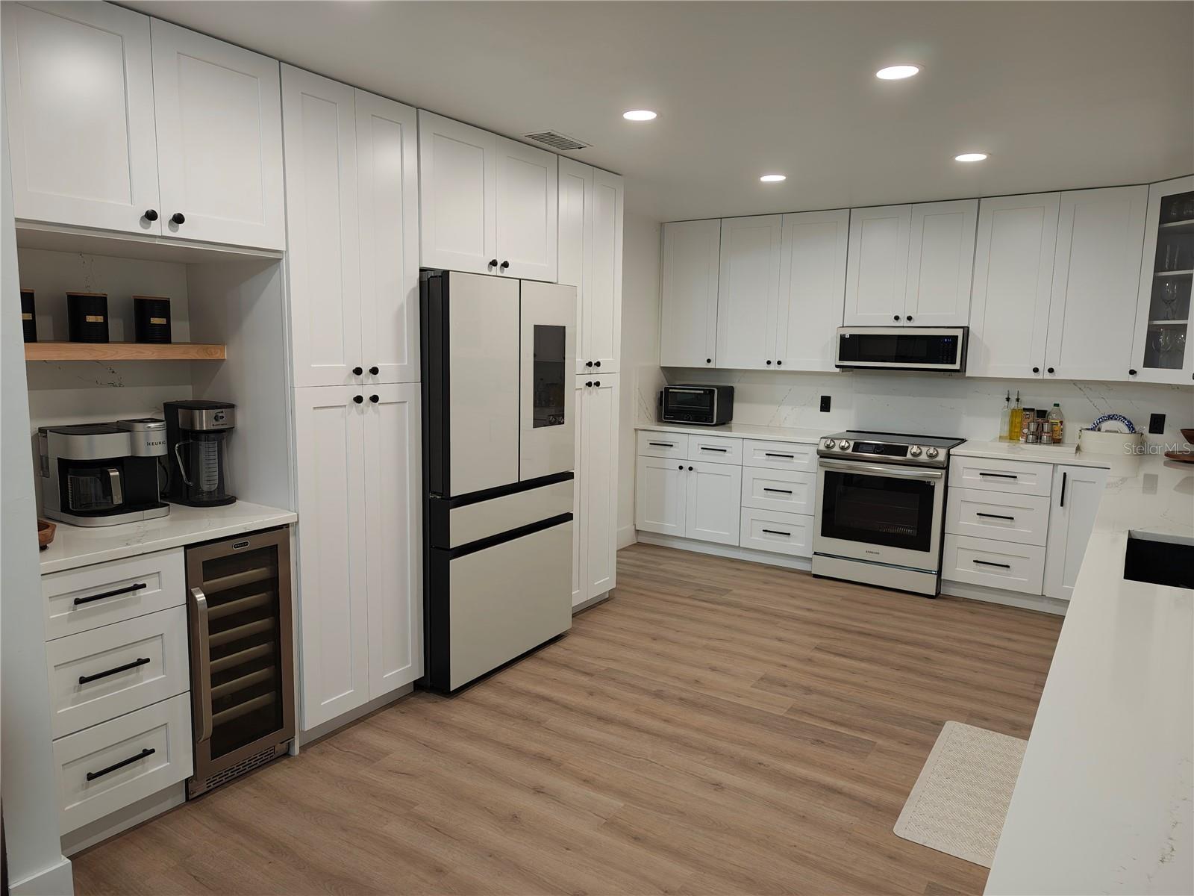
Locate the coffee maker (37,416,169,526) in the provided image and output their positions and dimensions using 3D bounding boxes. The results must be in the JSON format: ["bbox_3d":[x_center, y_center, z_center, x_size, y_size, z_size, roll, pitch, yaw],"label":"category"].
[{"bbox_3d":[-1.638,0.074,2.750,0.265,0.320,0.312,6,9,33],"label":"coffee maker"}]

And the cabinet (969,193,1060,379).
[{"bbox_3d":[2.582,-0.977,5.116,0.429,1.075,0.328,6,9,33],"label":"cabinet"}]

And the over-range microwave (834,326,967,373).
[{"bbox_3d":[2.004,-0.646,5.376,0.760,0.275,0.460,6,9,33],"label":"over-range microwave"}]

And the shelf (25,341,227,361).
[{"bbox_3d":[-1.700,-0.320,2.751,0.224,0.051,0.865,6,9,33],"label":"shelf"}]

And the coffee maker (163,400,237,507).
[{"bbox_3d":[-1.453,0.019,3.019,0.235,0.367,0.172,6,9,33],"label":"coffee maker"}]

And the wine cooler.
[{"bbox_3d":[-1.400,0.703,2.934,0.595,0.868,0.383,6,9,33],"label":"wine cooler"}]

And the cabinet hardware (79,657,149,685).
[{"bbox_3d":[-1.401,0.639,2.402,0.036,0.014,0.199,6,9,33],"label":"cabinet hardware"}]

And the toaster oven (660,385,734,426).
[{"bbox_3d":[0.793,-0.328,6.404,0.430,0.298,0.360,5,8,29],"label":"toaster oven"}]

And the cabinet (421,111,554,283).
[{"bbox_3d":[-0.695,-1.083,3.785,0.607,0.605,0.922,6,9,33],"label":"cabinet"}]

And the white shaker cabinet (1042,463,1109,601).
[{"bbox_3d":[2.890,0.481,4.942,0.295,0.810,0.615,6,9,33],"label":"white shaker cabinet"}]

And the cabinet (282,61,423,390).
[{"bbox_3d":[-1.120,-0.783,3.171,0.607,1.054,0.607,6,9,33],"label":"cabinet"}]

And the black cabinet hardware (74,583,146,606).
[{"bbox_3d":[-1.403,0.417,2.383,0.036,0.014,0.201,6,9,33],"label":"black cabinet hardware"}]

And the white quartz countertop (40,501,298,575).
[{"bbox_3d":[-1.543,0.270,2.721,0.615,0.032,0.883,6,9,33],"label":"white quartz countertop"}]

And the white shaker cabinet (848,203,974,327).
[{"bbox_3d":[2.054,-1.167,5.361,0.775,0.759,0.340,6,9,33],"label":"white shaker cabinet"}]

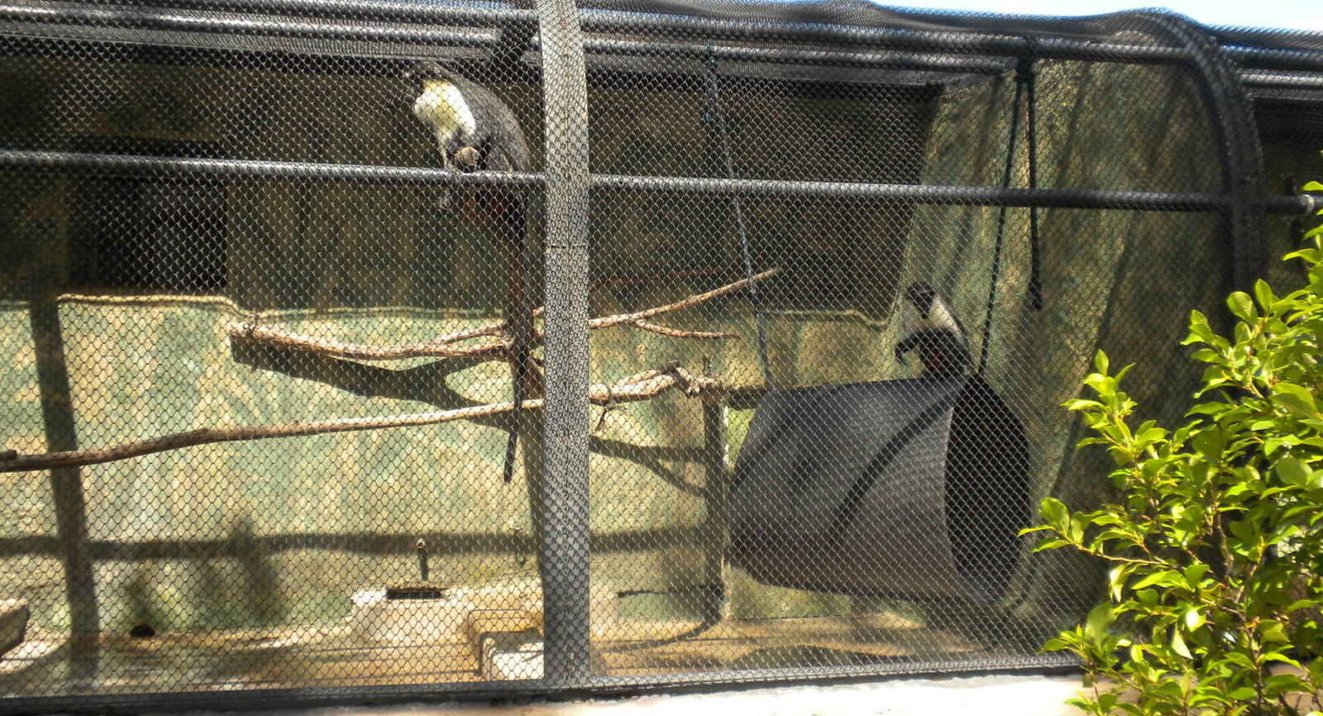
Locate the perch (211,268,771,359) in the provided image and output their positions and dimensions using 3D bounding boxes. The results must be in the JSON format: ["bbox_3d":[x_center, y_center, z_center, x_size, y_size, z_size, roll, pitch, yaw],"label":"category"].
[{"bbox_3d":[-0.489,-0.125,4.350,1.680,0.250,0.400,-2,-6,11],"label":"perch"}]

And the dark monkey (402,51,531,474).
[{"bbox_3d":[-0.525,-0.219,3.850,0.297,1.111,0.202,2,-6,-25],"label":"dark monkey"}]

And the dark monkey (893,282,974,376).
[{"bbox_3d":[0.893,-0.067,4.650,0.230,0.360,0.200,4,-8,-41],"label":"dark monkey"}]

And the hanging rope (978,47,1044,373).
[{"bbox_3d":[1.044,-0.452,4.250,0.170,1.010,0.140,-1,-6,0],"label":"hanging rope"}]

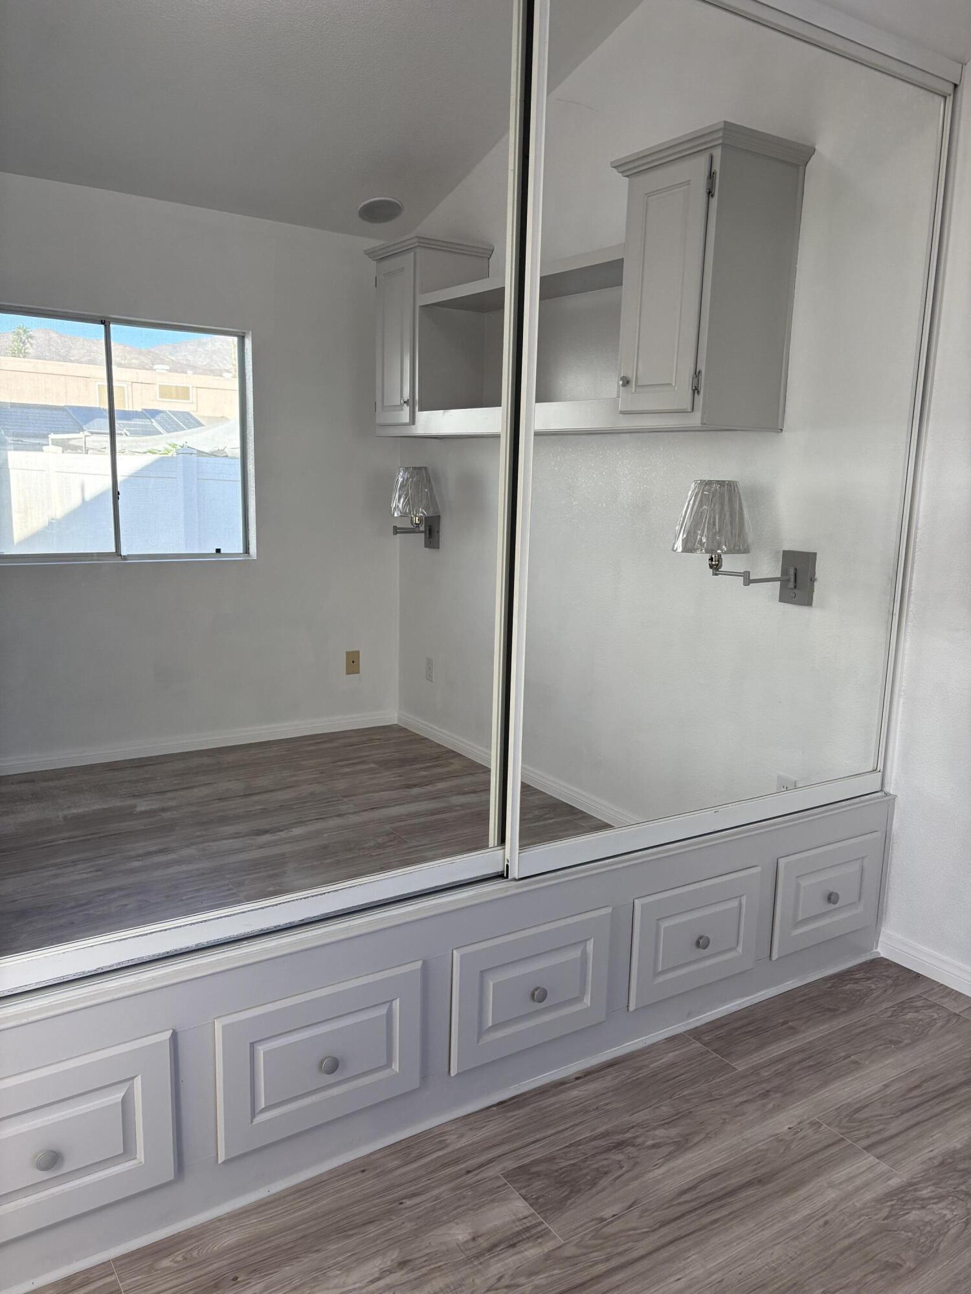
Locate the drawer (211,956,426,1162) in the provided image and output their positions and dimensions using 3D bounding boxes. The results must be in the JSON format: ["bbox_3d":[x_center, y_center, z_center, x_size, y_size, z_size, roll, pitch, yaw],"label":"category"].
[{"bbox_3d":[-0.372,0.702,1.857,0.392,0.268,0.370,-5,12,-33],"label":"drawer"}]

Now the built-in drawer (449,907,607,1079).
[{"bbox_3d":[0.013,0.668,2.107,0.393,0.268,0.370,-5,12,-33],"label":"built-in drawer"}]

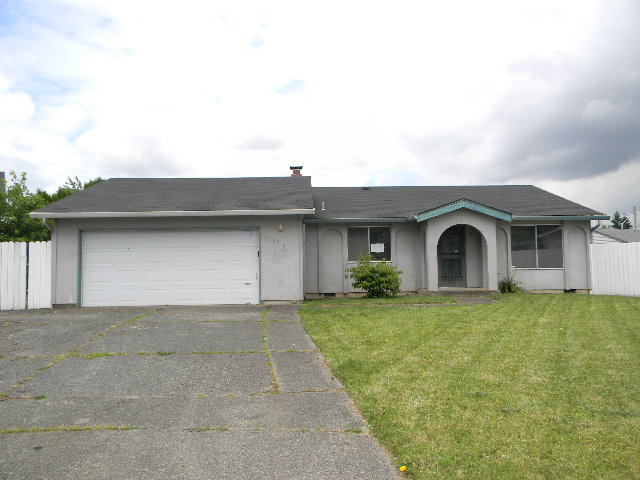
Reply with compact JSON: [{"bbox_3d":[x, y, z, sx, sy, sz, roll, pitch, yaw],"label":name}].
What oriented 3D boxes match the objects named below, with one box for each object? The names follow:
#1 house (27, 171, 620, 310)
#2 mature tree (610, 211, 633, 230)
[{"bbox_3d":[0.851,-0.337,20.374,17.580,4.600,12.500,-1,-2,-2],"label":"house"},{"bbox_3d":[45.471,-0.719,77.902,4.200,7.300,4.200,-1,-2,-2],"label":"mature tree"}]

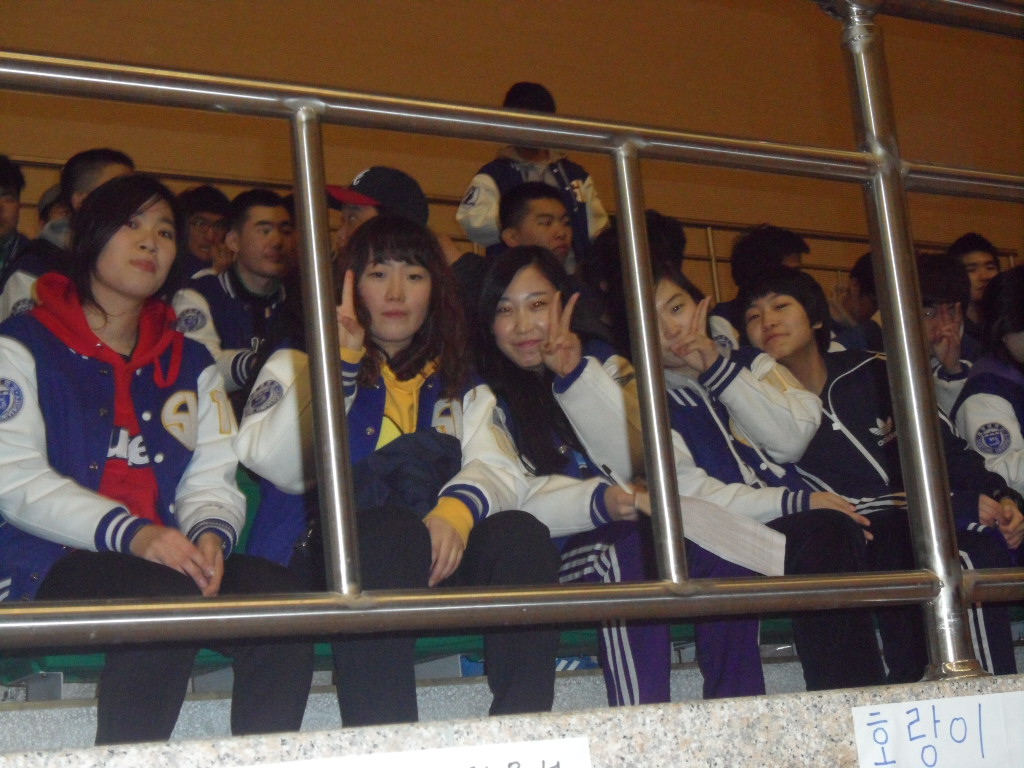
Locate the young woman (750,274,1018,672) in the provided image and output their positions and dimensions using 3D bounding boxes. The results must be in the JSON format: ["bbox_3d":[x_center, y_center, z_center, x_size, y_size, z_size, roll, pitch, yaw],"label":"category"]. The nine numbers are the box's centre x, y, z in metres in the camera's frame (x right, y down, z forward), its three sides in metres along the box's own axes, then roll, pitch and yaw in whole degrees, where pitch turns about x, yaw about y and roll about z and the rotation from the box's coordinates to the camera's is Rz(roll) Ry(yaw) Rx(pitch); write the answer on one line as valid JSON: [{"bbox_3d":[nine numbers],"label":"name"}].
[{"bbox_3d":[0.770,0.260,3.415,0.520,1.110,0.700,0,-13,-26],"label":"young woman"}]

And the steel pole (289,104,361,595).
[{"bbox_3d":[-0.208,-0.038,2.000,0.037,0.565,0.037,2,-14,-32],"label":"steel pole"}]

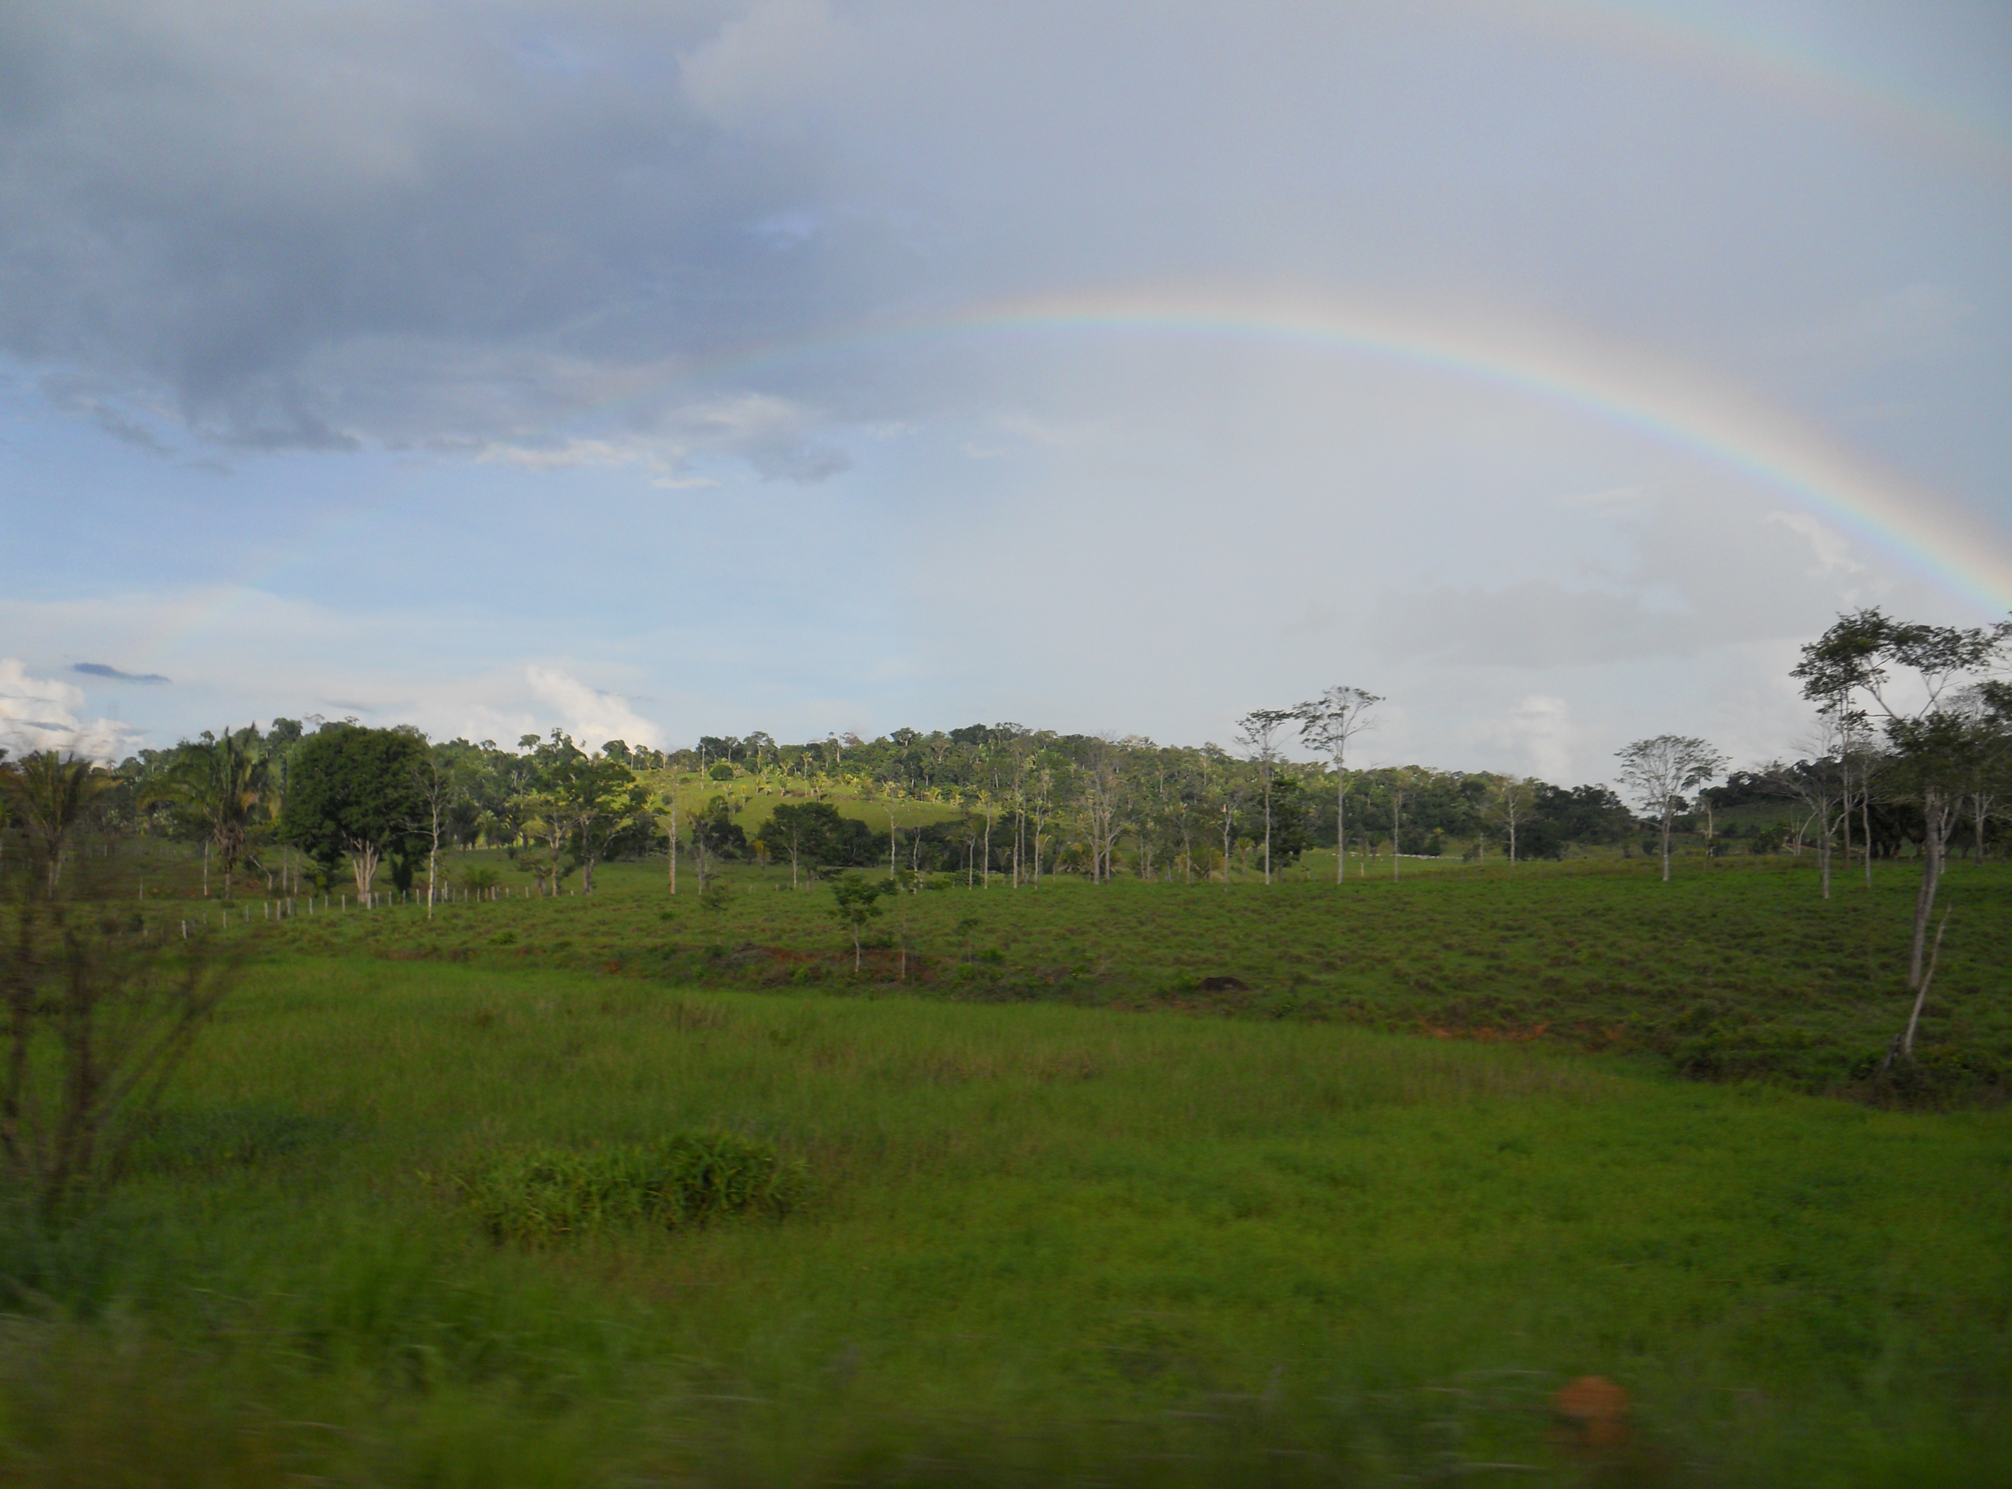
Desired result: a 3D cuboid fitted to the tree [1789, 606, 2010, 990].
[{"bbox_3d":[37.829,2.397,68.000,9.786,15.833,8.807,0,-3,0],"label":"tree"}]

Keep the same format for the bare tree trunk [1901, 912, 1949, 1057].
[{"bbox_3d":[24.860,6.502,44.000,1.317,4.037,0.659,0,-3,0],"label":"bare tree trunk"}]

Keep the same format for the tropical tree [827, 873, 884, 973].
[{"bbox_3d":[-6.088,7.235,66.000,2.295,4.080,2.295,0,-3,0],"label":"tropical tree"}]

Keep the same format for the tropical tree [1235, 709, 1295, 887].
[{"bbox_3d":[25.179,4.959,158.000,5.951,17.091,5.951,0,-3,0],"label":"tropical tree"}]

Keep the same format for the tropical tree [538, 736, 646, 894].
[{"bbox_3d":[-35.053,5.998,138.000,9.196,13.461,8.277,0,-3,0],"label":"tropical tree"}]

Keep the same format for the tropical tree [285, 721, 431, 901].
[{"bbox_3d":[-51.180,5.501,128.000,11.497,14.093,11.497,0,-3,0],"label":"tropical tree"}]

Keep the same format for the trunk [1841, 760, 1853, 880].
[{"bbox_3d":[64.528,5.855,125.000,0.966,9.658,0.773,0,-3,0],"label":"trunk"}]

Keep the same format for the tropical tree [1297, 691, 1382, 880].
[{"bbox_3d":[32.274,3.891,158.000,8.240,19.227,7.828,0,-3,0],"label":"tropical tree"}]

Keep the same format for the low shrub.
[{"bbox_3d":[-4.973,5.866,21.500,4.500,1.150,1.900,0,-3,0],"label":"low shrub"}]

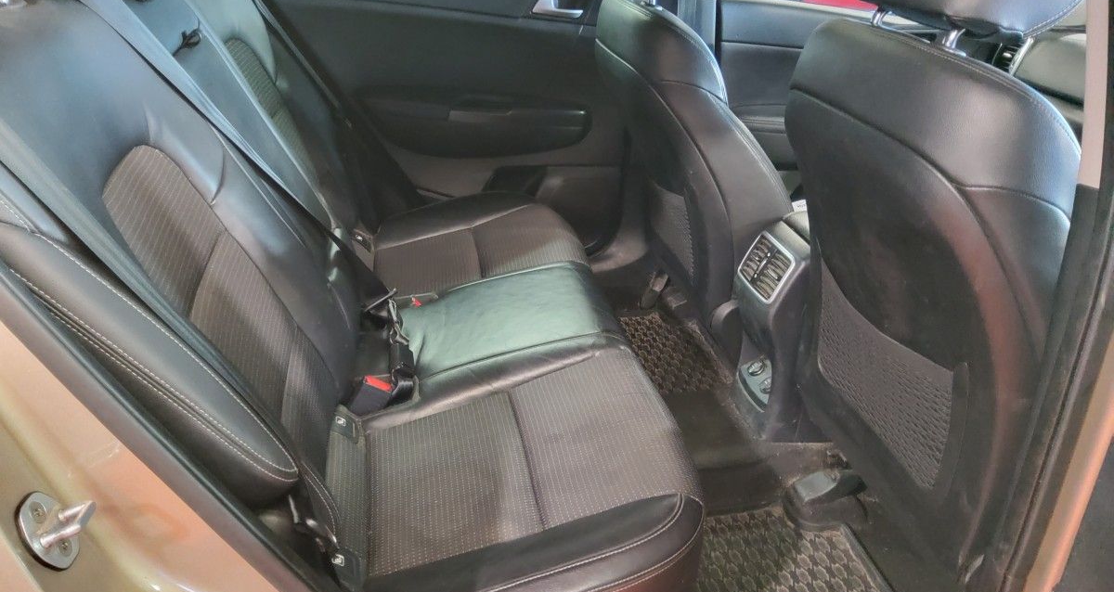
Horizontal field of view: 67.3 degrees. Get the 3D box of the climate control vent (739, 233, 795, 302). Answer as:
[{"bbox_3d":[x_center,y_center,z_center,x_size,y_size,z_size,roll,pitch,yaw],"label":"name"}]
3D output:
[{"bbox_3d":[0.367,-0.048,1.438,0.030,0.083,0.133,21,19,-19],"label":"climate control vent"}]

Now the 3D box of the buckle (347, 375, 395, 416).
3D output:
[{"bbox_3d":[-0.274,0.155,1.206,0.046,0.070,0.024,24,18,-16],"label":"buckle"}]

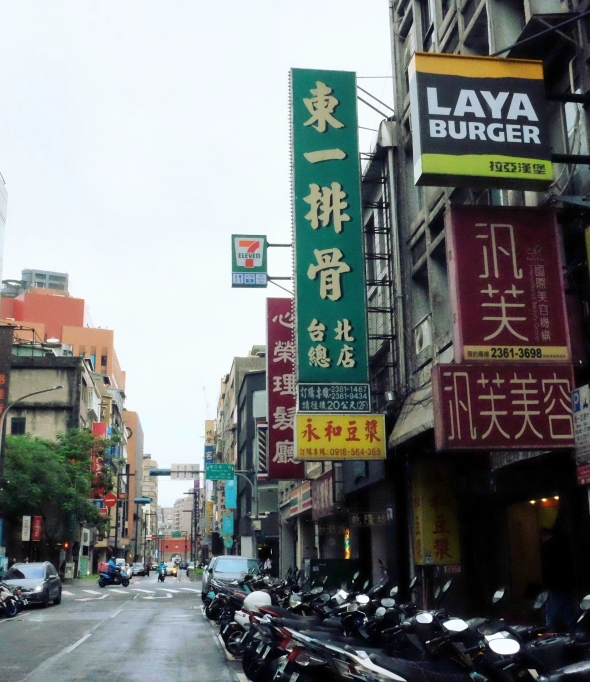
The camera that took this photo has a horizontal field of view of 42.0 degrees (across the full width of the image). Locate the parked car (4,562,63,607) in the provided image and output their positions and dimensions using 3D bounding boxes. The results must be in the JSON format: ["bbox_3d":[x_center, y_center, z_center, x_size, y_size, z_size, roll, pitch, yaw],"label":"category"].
[{"bbox_3d":[-9.954,9.150,28.904,1.780,1.620,4.400,1,-15,-8],"label":"parked car"}]

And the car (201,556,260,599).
[{"bbox_3d":[-2.330,8.790,28.181,1.800,1.700,4.500,1,-15,-8],"label":"car"}]

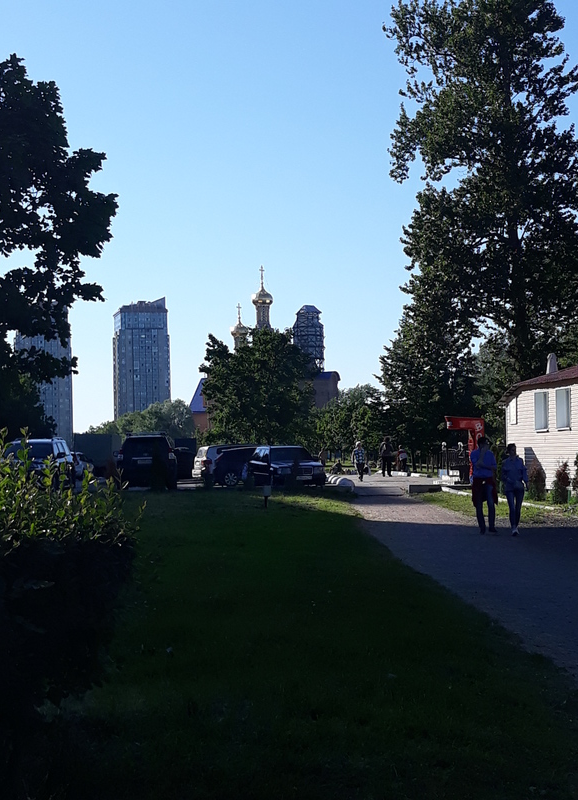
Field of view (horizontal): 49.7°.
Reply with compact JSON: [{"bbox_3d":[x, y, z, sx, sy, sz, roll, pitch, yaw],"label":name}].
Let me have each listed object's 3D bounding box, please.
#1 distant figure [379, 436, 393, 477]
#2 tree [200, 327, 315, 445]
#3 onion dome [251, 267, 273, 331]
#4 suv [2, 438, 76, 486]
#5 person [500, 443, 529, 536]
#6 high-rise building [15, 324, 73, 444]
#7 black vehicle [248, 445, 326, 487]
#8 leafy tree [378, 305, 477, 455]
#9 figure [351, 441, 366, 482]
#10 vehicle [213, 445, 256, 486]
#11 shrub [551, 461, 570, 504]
[{"bbox_3d":[4.300,2.510,27.500,0.550,1.760,0.400,-3,-5,23],"label":"distant figure"},{"bbox_3d":[-1.900,0.050,36.500,6.900,8.600,6.600,-1,-4,0],"label":"tree"},{"bbox_3d":[-4.247,-16.346,100.000,3.300,10.100,3.300,-2,-5,0],"label":"onion dome"},{"bbox_3d":[-8.750,2.260,21.500,1.820,1.800,4.600,-1,-4,-7],"label":"suv"},{"bbox_3d":[4.130,1.635,11.450,0.460,1.680,0.340,-2,-4,7],"label":"person"},{"bbox_3d":[-125.000,-9.500,322.000,29.000,73.000,25.000,0,-5,-20],"label":"high-rise building"},{"bbox_3d":[-0.301,2.388,22.646,1.750,1.420,4.700,-1,-4,-16],"label":"black vehicle"},{"bbox_3d":[7.250,-0.600,33.500,5.300,8.700,5.200,-1,-4,0],"label":"leafy tree"},{"bbox_3d":[2.841,2.503,25.400,0.500,1.620,0.400,0,-5,-14],"label":"figure"},{"bbox_3d":[-0.950,2.660,24.700,4.400,1.550,1.800,-1,-4,0],"label":"vehicle"},{"bbox_3d":[7.013,2.123,16.100,0.460,1.120,0.460,-3,-5,22],"label":"shrub"}]

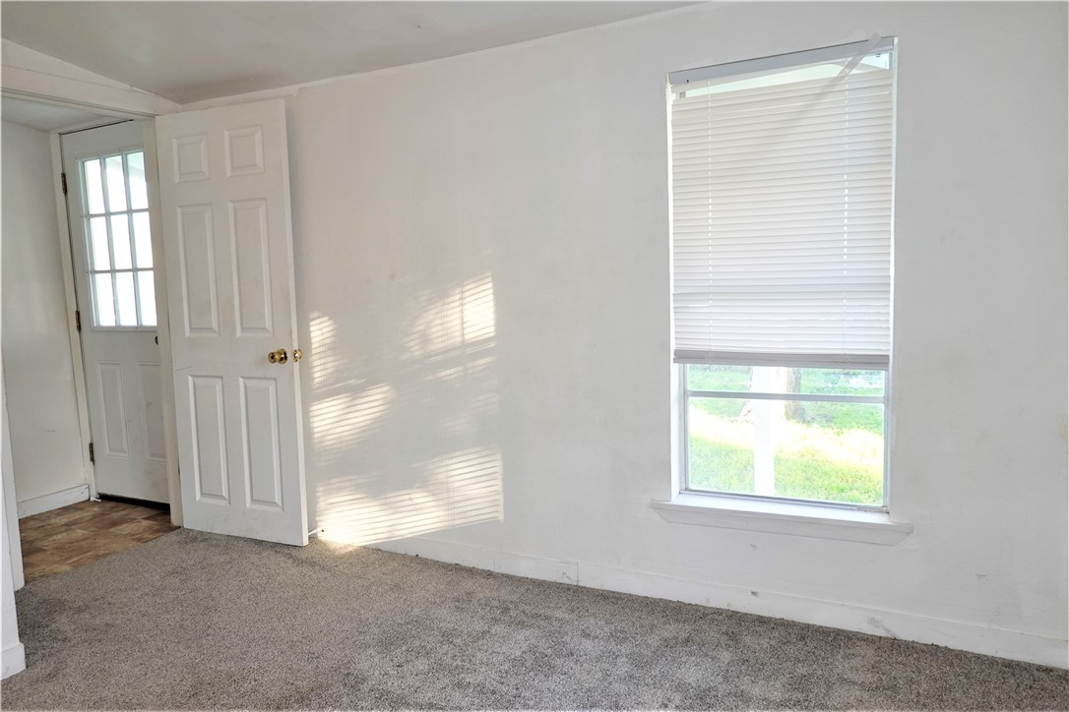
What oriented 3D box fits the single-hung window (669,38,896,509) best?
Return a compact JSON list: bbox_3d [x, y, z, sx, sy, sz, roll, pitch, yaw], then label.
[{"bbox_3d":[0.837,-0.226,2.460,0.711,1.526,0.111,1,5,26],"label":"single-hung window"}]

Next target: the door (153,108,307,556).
[{"bbox_3d":[-1.449,-0.133,3.408,0.758,2.040,0.045,0,5,22],"label":"door"}]

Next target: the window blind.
[{"bbox_3d":[0.810,-0.470,2.399,0.702,1.023,0.042,1,5,26],"label":"window blind"}]

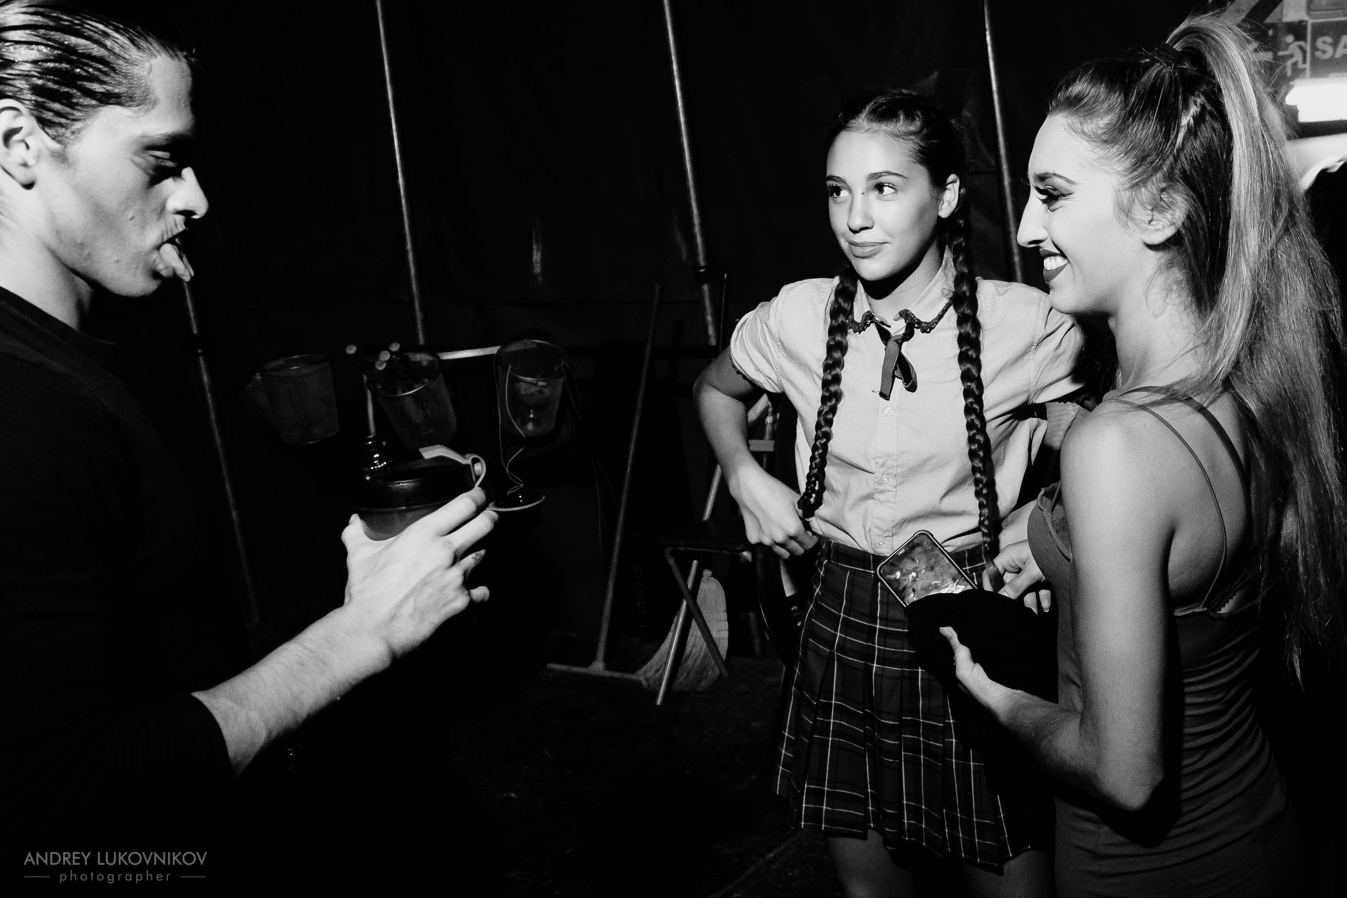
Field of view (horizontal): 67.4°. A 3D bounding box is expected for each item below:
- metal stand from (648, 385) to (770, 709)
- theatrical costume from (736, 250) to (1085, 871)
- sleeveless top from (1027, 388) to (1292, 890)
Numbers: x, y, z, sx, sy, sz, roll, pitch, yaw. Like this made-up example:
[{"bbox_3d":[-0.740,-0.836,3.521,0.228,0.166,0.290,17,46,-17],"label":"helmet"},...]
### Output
[{"bbox_3d":[0.180,0.310,3.045,0.380,0.870,0.420,7,17,26],"label":"metal stand"},{"bbox_3d":[0.327,0.131,1.403,0.450,0.790,0.290,5,16,22],"label":"theatrical costume"},{"bbox_3d":[0.513,0.198,1.049,0.250,0.580,0.320,11,19,37],"label":"sleeveless top"}]

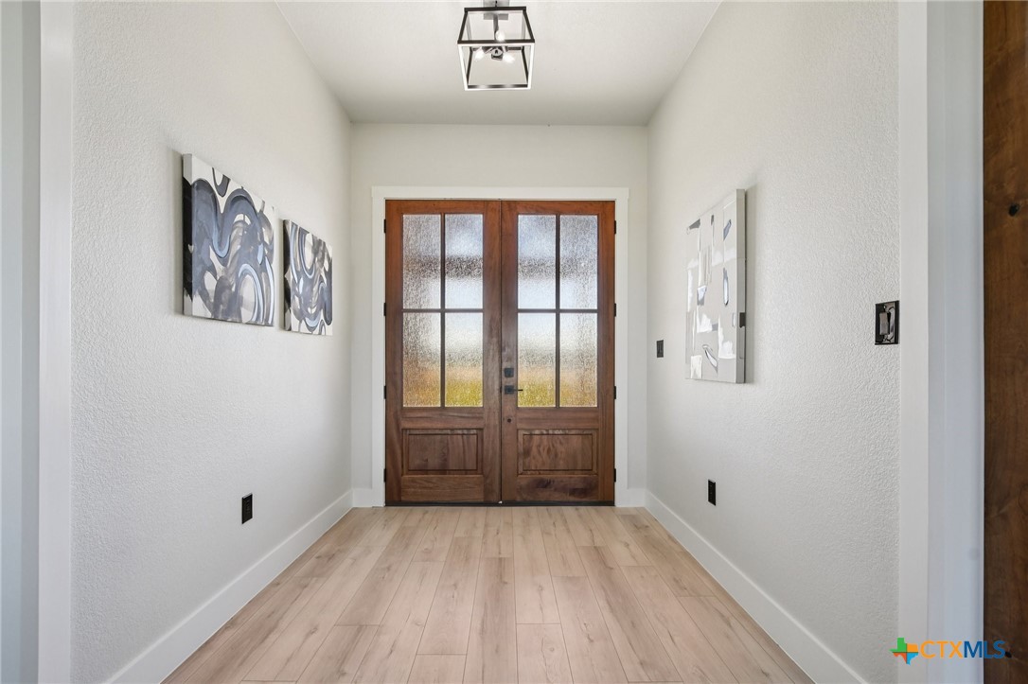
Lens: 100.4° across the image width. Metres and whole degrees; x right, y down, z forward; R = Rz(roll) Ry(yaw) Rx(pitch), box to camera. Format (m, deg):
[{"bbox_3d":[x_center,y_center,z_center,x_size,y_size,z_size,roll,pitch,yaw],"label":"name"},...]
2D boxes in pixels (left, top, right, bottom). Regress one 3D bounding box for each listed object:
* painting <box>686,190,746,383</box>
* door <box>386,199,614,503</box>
[{"bbox_3d":[1.066,-0.247,2.305,0.040,0.918,0.568,0,-2,-1],"label":"painting"},{"bbox_3d":[-0.106,0.087,3.430,1.829,2.426,0.050,0,-2,-1],"label":"door"}]

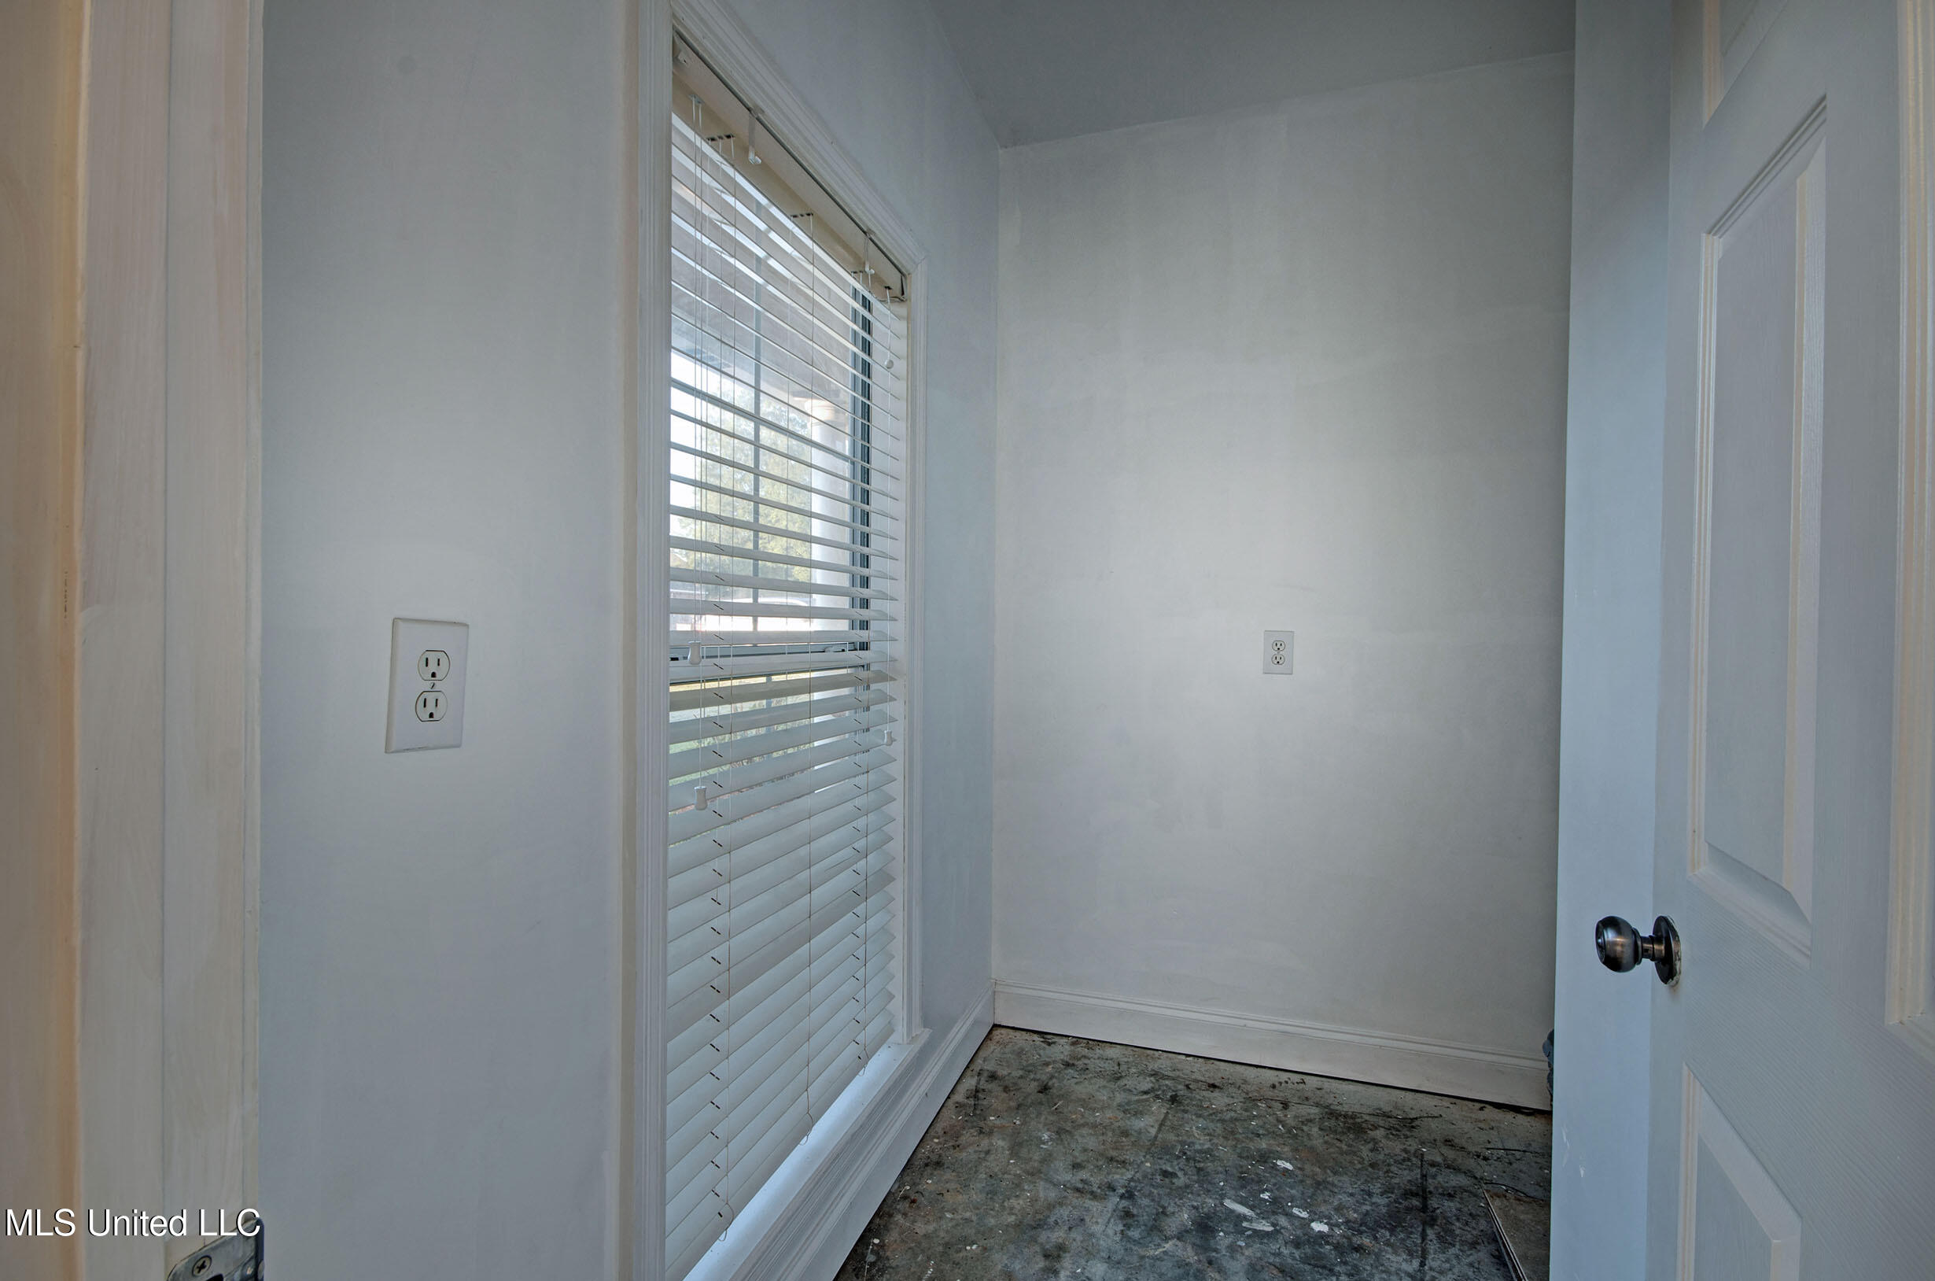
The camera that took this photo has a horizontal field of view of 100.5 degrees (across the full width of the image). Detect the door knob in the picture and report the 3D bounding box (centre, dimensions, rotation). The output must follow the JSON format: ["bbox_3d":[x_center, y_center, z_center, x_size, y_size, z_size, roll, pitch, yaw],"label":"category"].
[{"bbox_3d":[0.678,0.312,0.823,0.062,0.065,0.065,1,1,26],"label":"door knob"}]

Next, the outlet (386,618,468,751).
[{"bbox_3d":[-0.507,0.043,0.761,0.007,0.122,0.076,1,-3,19],"label":"outlet"}]

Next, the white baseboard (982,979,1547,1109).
[{"bbox_3d":[0.863,1.134,2.264,1.620,0.143,0.015,1,1,17],"label":"white baseboard"}]

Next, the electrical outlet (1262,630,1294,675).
[{"bbox_3d":[0.874,0.036,2.258,0.078,0.122,0.007,1,1,17],"label":"electrical outlet"}]

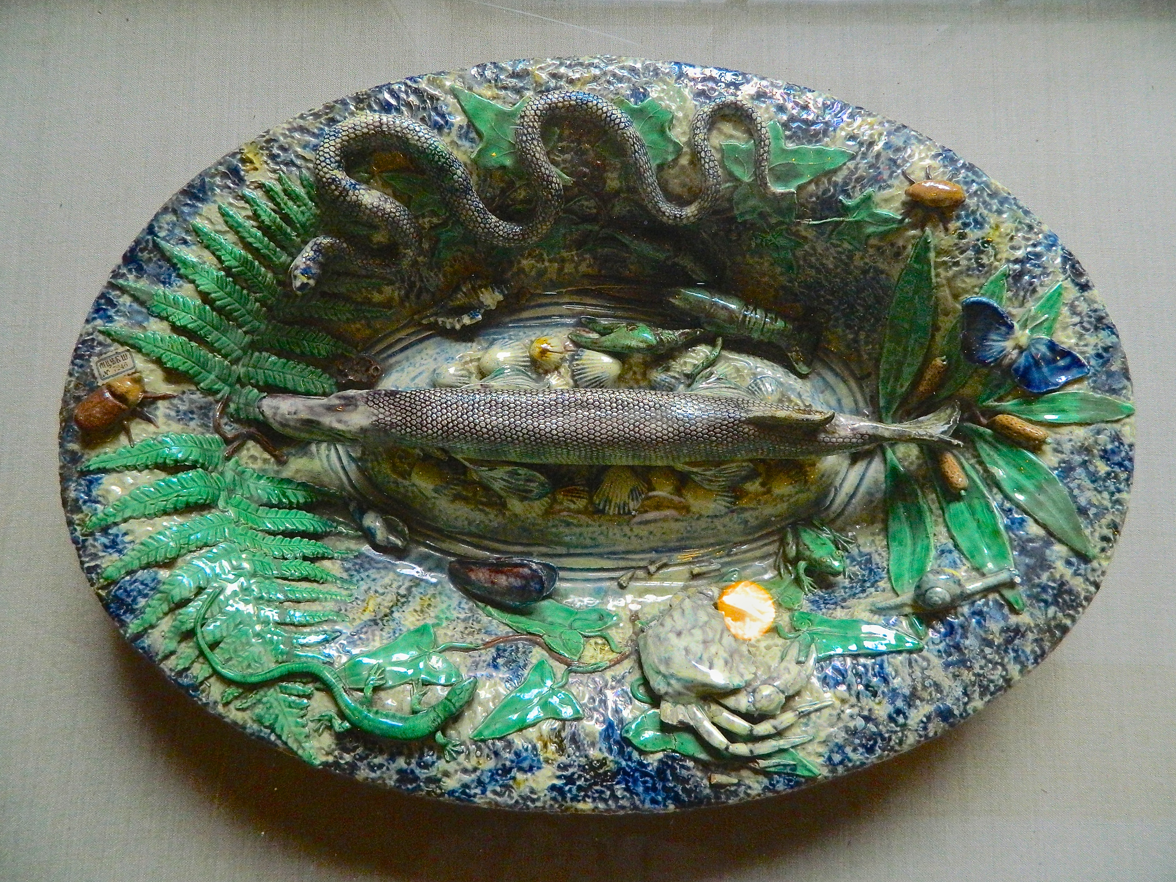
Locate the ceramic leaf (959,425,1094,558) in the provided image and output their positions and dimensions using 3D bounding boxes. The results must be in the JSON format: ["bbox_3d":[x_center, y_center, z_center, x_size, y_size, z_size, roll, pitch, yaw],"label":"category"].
[{"bbox_3d":[0.245,0.029,0.475,0.027,0.014,0.098,-40,74,6],"label":"ceramic leaf"}]

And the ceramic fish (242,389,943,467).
[{"bbox_3d":[0.012,-0.009,0.492,0.406,0.042,0.044,1,83,0],"label":"ceramic fish"}]

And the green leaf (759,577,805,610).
[{"bbox_3d":[0.110,0.087,0.484,0.024,0.008,0.022,37,84,26],"label":"green leaf"}]

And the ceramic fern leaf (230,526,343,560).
[{"bbox_3d":[-0.164,0.056,0.461,0.056,0.008,0.014,11,69,-9],"label":"ceramic fern leaf"}]

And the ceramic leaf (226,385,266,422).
[{"bbox_3d":[-0.182,-0.019,0.449,0.020,0.008,0.019,5,85,-13],"label":"ceramic leaf"}]

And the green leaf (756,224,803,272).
[{"bbox_3d":[0.110,-0.110,0.484,0.024,0.008,0.027,-25,96,9],"label":"green leaf"}]

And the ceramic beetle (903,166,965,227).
[{"bbox_3d":[0.173,-0.122,0.427,0.030,0.014,0.031,10,91,8],"label":"ceramic beetle"}]

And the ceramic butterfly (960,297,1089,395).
[{"bbox_3d":[0.242,-0.051,0.472,0.077,0.020,0.041,32,91,11],"label":"ceramic butterfly"}]

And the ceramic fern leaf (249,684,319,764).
[{"bbox_3d":[-0.149,0.141,0.424,0.028,0.008,0.043,-31,80,-12],"label":"ceramic fern leaf"}]

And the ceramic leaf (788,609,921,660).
[{"bbox_3d":[0.148,0.107,0.469,0.071,0.013,0.023,10,77,15],"label":"ceramic leaf"}]

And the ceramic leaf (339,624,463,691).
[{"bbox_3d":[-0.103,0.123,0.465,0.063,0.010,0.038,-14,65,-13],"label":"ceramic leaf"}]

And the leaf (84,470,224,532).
[{"bbox_3d":[-0.241,0.033,0.472,0.074,0.012,0.022,-22,87,-17],"label":"leaf"}]

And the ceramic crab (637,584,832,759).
[{"bbox_3d":[0.066,0.107,0.397,0.073,0.028,0.081,-28,70,-4],"label":"ceramic crab"}]

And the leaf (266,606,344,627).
[{"bbox_3d":[-0.136,0.084,0.407,0.037,0.006,0.009,8,74,-11],"label":"leaf"}]

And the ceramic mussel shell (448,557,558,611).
[{"bbox_3d":[-0.046,0.075,0.452,0.059,0.018,0.027,6,73,0],"label":"ceramic mussel shell"}]

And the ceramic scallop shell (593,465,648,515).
[{"bbox_3d":[0.020,0.030,0.512,0.033,0.014,0.031,0,83,0],"label":"ceramic scallop shell"}]

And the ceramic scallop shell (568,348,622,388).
[{"bbox_3d":[0.003,-0.041,0.484,0.031,0.013,0.030,-11,83,-2],"label":"ceramic scallop shell"}]

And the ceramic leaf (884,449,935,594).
[{"bbox_3d":[0.169,0.041,0.449,0.024,0.010,0.081,-3,71,13],"label":"ceramic leaf"}]

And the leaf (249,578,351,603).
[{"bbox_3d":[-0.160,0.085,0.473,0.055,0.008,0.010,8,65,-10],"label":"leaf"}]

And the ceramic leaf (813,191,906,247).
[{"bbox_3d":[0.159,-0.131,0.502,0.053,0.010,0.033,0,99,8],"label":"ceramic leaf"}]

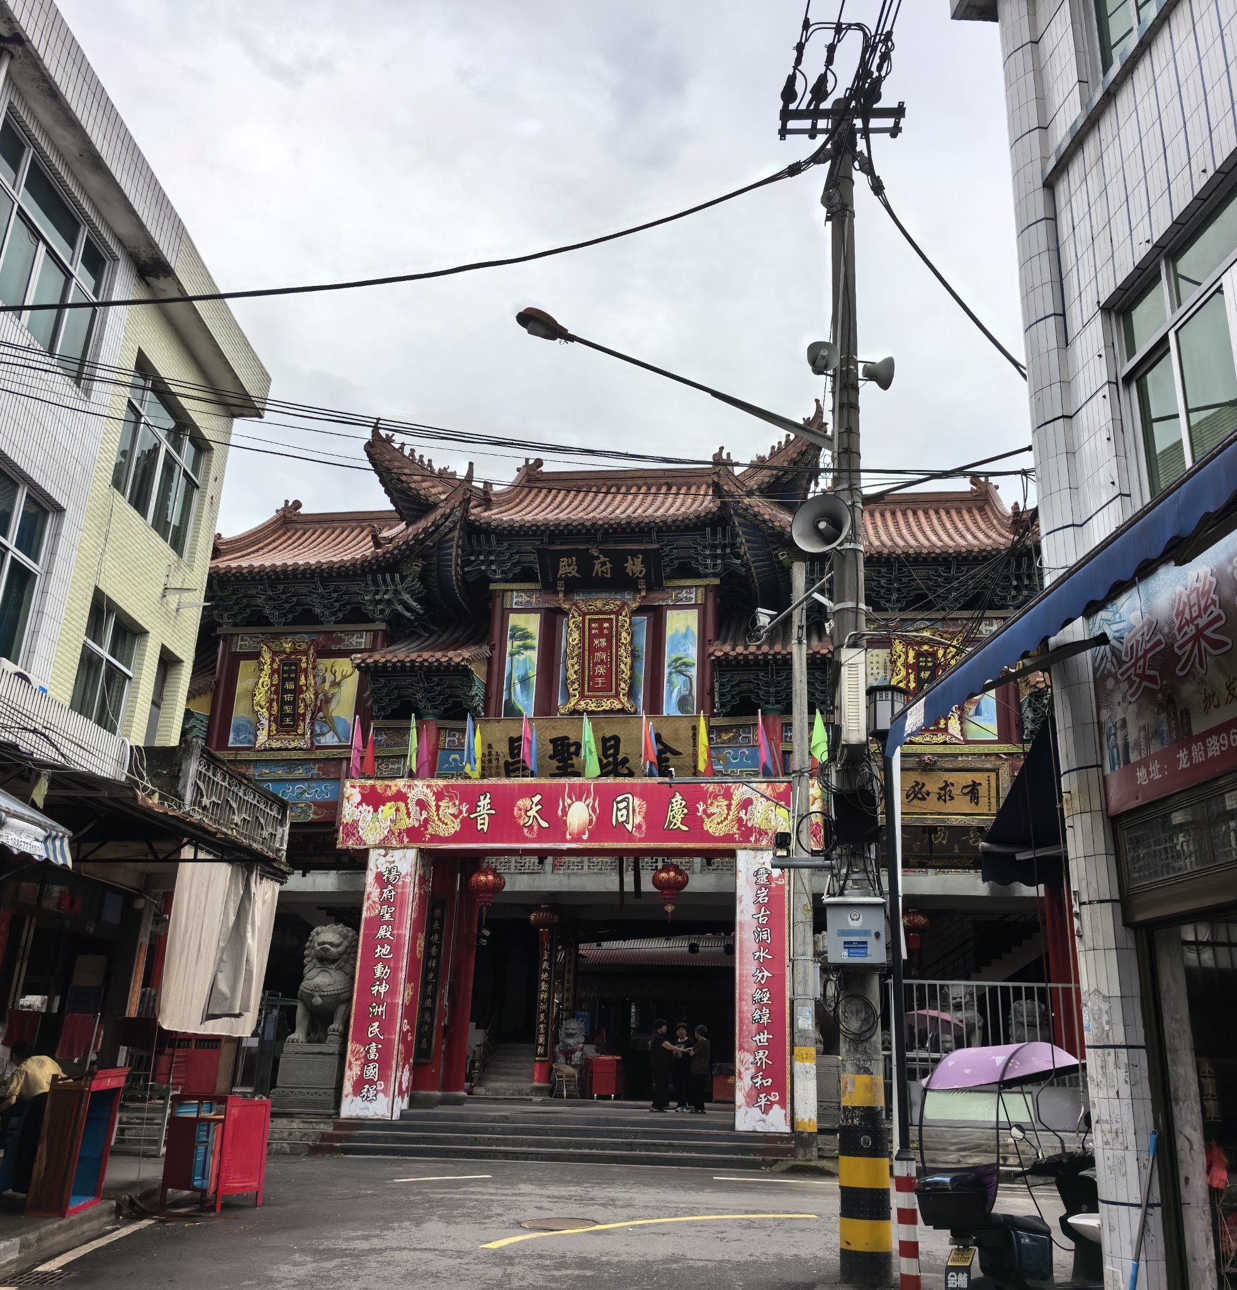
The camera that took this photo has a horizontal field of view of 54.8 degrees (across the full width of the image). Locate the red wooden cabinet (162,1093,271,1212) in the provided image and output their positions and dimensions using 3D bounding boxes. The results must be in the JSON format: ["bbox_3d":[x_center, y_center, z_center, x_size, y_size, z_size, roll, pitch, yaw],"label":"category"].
[{"bbox_3d":[-3.706,4.695,11.092,0.740,0.965,0.560,-9,-22,28],"label":"red wooden cabinet"}]

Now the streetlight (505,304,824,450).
[{"bbox_3d":[0.498,-2.225,10.104,2.850,0.860,0.300,7,-20,-14],"label":"streetlight"}]

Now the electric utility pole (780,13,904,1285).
[{"bbox_3d":[1.956,-0.481,10.041,1.220,10.440,0.550,3,-19,0],"label":"electric utility pole"}]

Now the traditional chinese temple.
[{"bbox_3d":[0.227,2.673,24.248,15.800,13.000,8.000,-1,-20,8],"label":"traditional chinese temple"}]

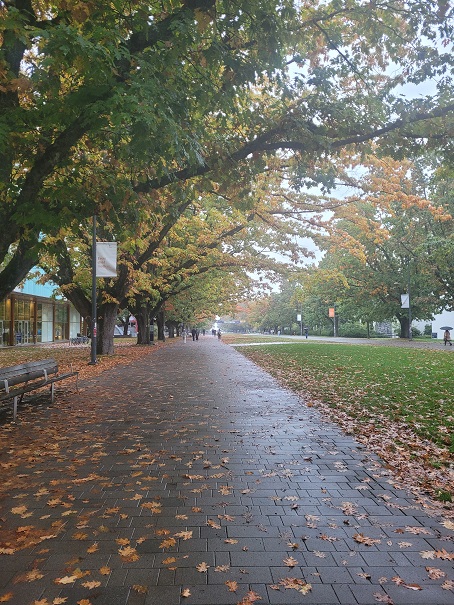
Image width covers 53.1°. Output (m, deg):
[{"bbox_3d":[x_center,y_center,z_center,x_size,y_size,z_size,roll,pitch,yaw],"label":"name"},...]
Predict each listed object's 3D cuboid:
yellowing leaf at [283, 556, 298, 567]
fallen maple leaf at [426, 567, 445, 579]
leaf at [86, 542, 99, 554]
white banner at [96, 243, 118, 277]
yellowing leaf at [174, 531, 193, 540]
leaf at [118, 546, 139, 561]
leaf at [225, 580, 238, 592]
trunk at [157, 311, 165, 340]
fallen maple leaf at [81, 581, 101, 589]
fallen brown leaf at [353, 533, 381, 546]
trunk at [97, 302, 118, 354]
[{"bbox_3d":[0.418,1.704,2.993,0.095,0.020,0.118,0,-3,0],"label":"yellowing leaf"},{"bbox_3d":[1.303,1.693,2.845,0.105,0.025,0.145,-1,-3,20],"label":"fallen maple leaf"},{"bbox_3d":[-0.933,1.714,3.170,0.080,0.020,0.135,0,-3,0],"label":"leaf"},{"bbox_3d":[-5.254,-1.861,19.900,0.920,1.520,0.030,0,-3,-2],"label":"white banner"},{"bbox_3d":[-0.333,1.794,3.496,0.139,0.025,0.133,0,-3,0],"label":"yellowing leaf"},{"bbox_3d":[-0.699,1.778,3.214,0.133,0.025,0.218,1,-4,-21],"label":"leaf"},{"bbox_3d":[0.027,1.687,2.706,0.080,0.020,0.108,0,-3,-6],"label":"leaf"},{"bbox_3d":[-8.783,3.051,60.300,1.050,3.980,1.050,0,-3,-2],"label":"trunk"},{"bbox_3d":[-0.851,1.755,2.826,0.118,0.025,0.089,0,-3,0],"label":"fallen maple leaf"},{"bbox_3d":[1.012,1.716,3.293,0.215,0.030,0.135,-2,-4,27],"label":"fallen brown leaf"},{"bbox_3d":[-7.233,1.550,27.100,1.420,3.120,1.420,0,-3,-2],"label":"trunk"}]

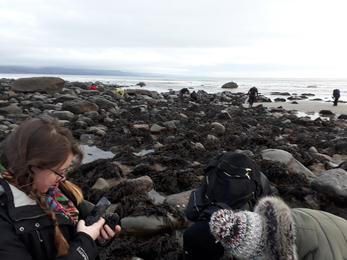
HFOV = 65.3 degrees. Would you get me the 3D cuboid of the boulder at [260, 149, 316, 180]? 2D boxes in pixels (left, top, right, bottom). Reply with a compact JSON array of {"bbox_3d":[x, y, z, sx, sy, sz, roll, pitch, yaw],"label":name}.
[{"bbox_3d":[1.827,0.556,4.300,0.860,0.390,0.520,5,12,23],"label":"boulder"}]

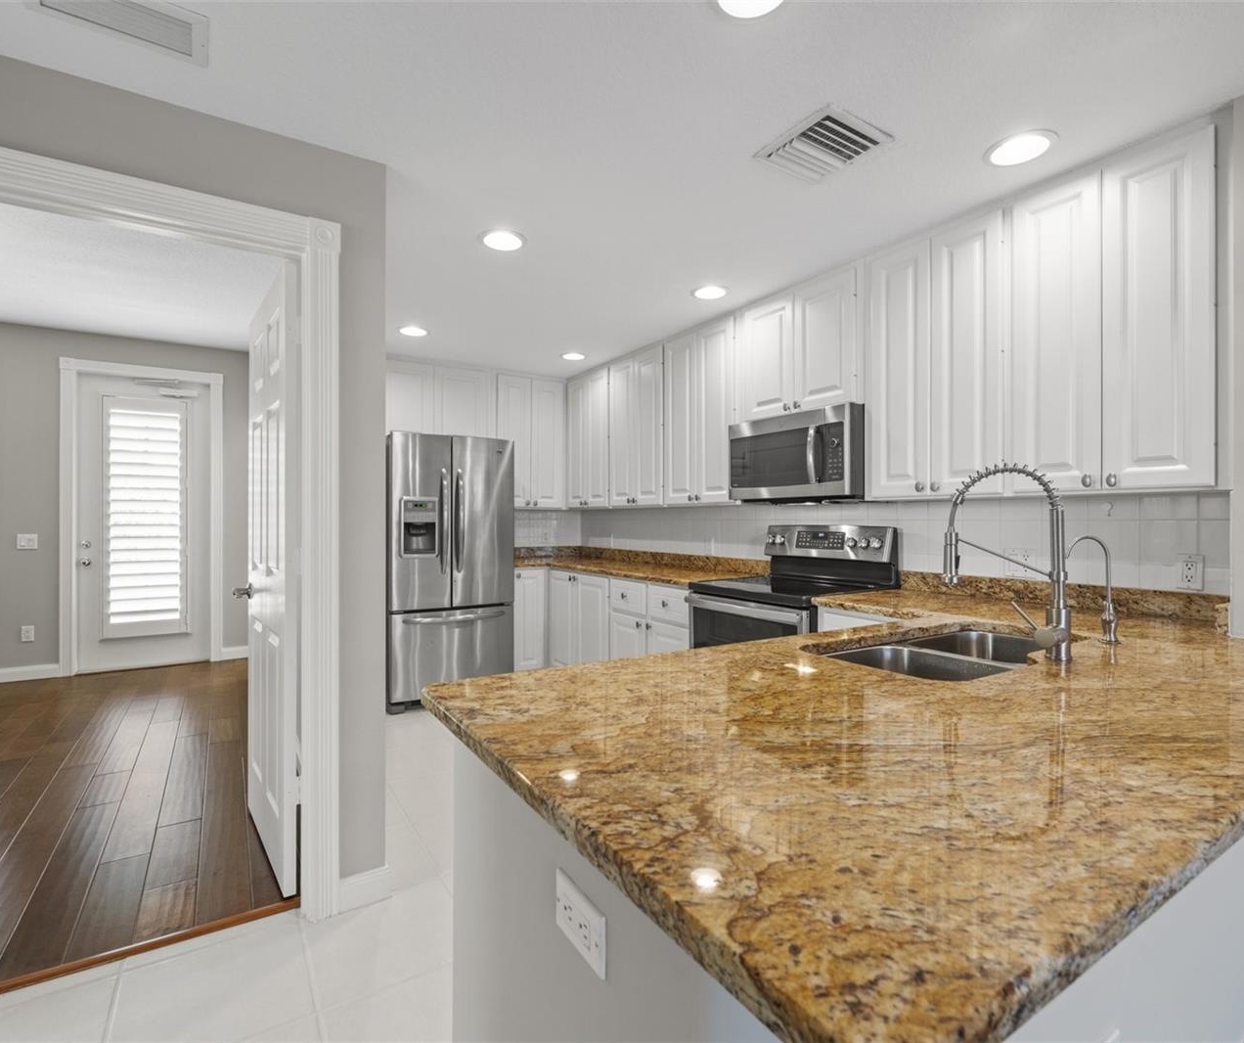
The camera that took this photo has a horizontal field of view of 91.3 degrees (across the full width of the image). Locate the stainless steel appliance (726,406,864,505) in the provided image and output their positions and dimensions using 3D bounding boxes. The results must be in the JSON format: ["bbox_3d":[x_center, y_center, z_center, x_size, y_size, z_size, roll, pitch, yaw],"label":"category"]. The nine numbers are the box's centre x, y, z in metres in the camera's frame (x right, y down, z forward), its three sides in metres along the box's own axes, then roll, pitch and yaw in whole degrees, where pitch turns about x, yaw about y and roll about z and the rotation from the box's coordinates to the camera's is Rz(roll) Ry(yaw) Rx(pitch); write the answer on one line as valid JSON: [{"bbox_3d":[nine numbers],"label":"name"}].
[{"bbox_3d":[0.949,-0.306,3.015,0.420,0.410,0.755,0,0,-33],"label":"stainless steel appliance"}]

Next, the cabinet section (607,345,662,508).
[{"bbox_3d":[0.221,-0.606,4.179,0.330,1.030,0.659,0,0,-33],"label":"cabinet section"}]

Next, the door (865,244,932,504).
[{"bbox_3d":[1.203,-0.634,2.636,0.025,1.060,0.302,0,0,-33],"label":"door"}]

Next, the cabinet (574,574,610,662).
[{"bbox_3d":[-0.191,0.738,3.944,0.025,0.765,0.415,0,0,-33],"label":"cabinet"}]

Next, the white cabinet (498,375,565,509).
[{"bbox_3d":[-0.783,-0.615,4.877,0.580,1.050,0.330,0,0,-33],"label":"white cabinet"}]

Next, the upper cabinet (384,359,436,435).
[{"bbox_3d":[-1.689,-0.883,4.610,0.456,0.572,0.320,0,0,-33],"label":"upper cabinet"}]

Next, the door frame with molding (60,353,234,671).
[{"bbox_3d":[-4.007,-0.030,5.138,1.110,2.545,0.100,0,0,-33],"label":"door frame with molding"}]

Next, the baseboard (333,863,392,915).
[{"bbox_3d":[-0.835,1.194,1.983,0.159,0.107,0.015,0,0,-33],"label":"baseboard"}]

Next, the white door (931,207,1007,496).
[{"bbox_3d":[1.297,-0.608,2.282,0.025,1.018,0.264,0,0,-33],"label":"white door"}]

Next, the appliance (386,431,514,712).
[{"bbox_3d":[-1.333,0.331,4.441,0.840,1.825,0.830,0,0,-33],"label":"appliance"}]

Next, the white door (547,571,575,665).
[{"bbox_3d":[-0.446,0.738,4.501,0.025,0.740,0.436,0,0,-33],"label":"white door"}]

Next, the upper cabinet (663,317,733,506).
[{"bbox_3d":[0.592,-0.636,3.855,0.318,1.064,0.680,0,0,-33],"label":"upper cabinet"}]

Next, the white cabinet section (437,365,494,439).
[{"bbox_3d":[-1.296,-0.883,4.864,0.479,0.572,0.320,0,0,-33],"label":"white cabinet section"}]

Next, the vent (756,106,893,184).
[{"bbox_3d":[0.633,-1.177,1.921,0.305,0.025,0.305,0,0,-33],"label":"vent"}]

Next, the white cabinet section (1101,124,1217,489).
[{"bbox_3d":[1.799,-0.631,1.982,0.318,1.067,0.284,0,0,-33],"label":"white cabinet section"}]

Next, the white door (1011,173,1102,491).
[{"bbox_3d":[1.453,-0.608,2.043,0.025,1.018,0.260,0,0,-33],"label":"white door"}]

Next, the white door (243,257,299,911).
[{"bbox_3d":[-1.319,0.186,2.275,0.036,2.045,0.794,0,0,-39],"label":"white door"}]

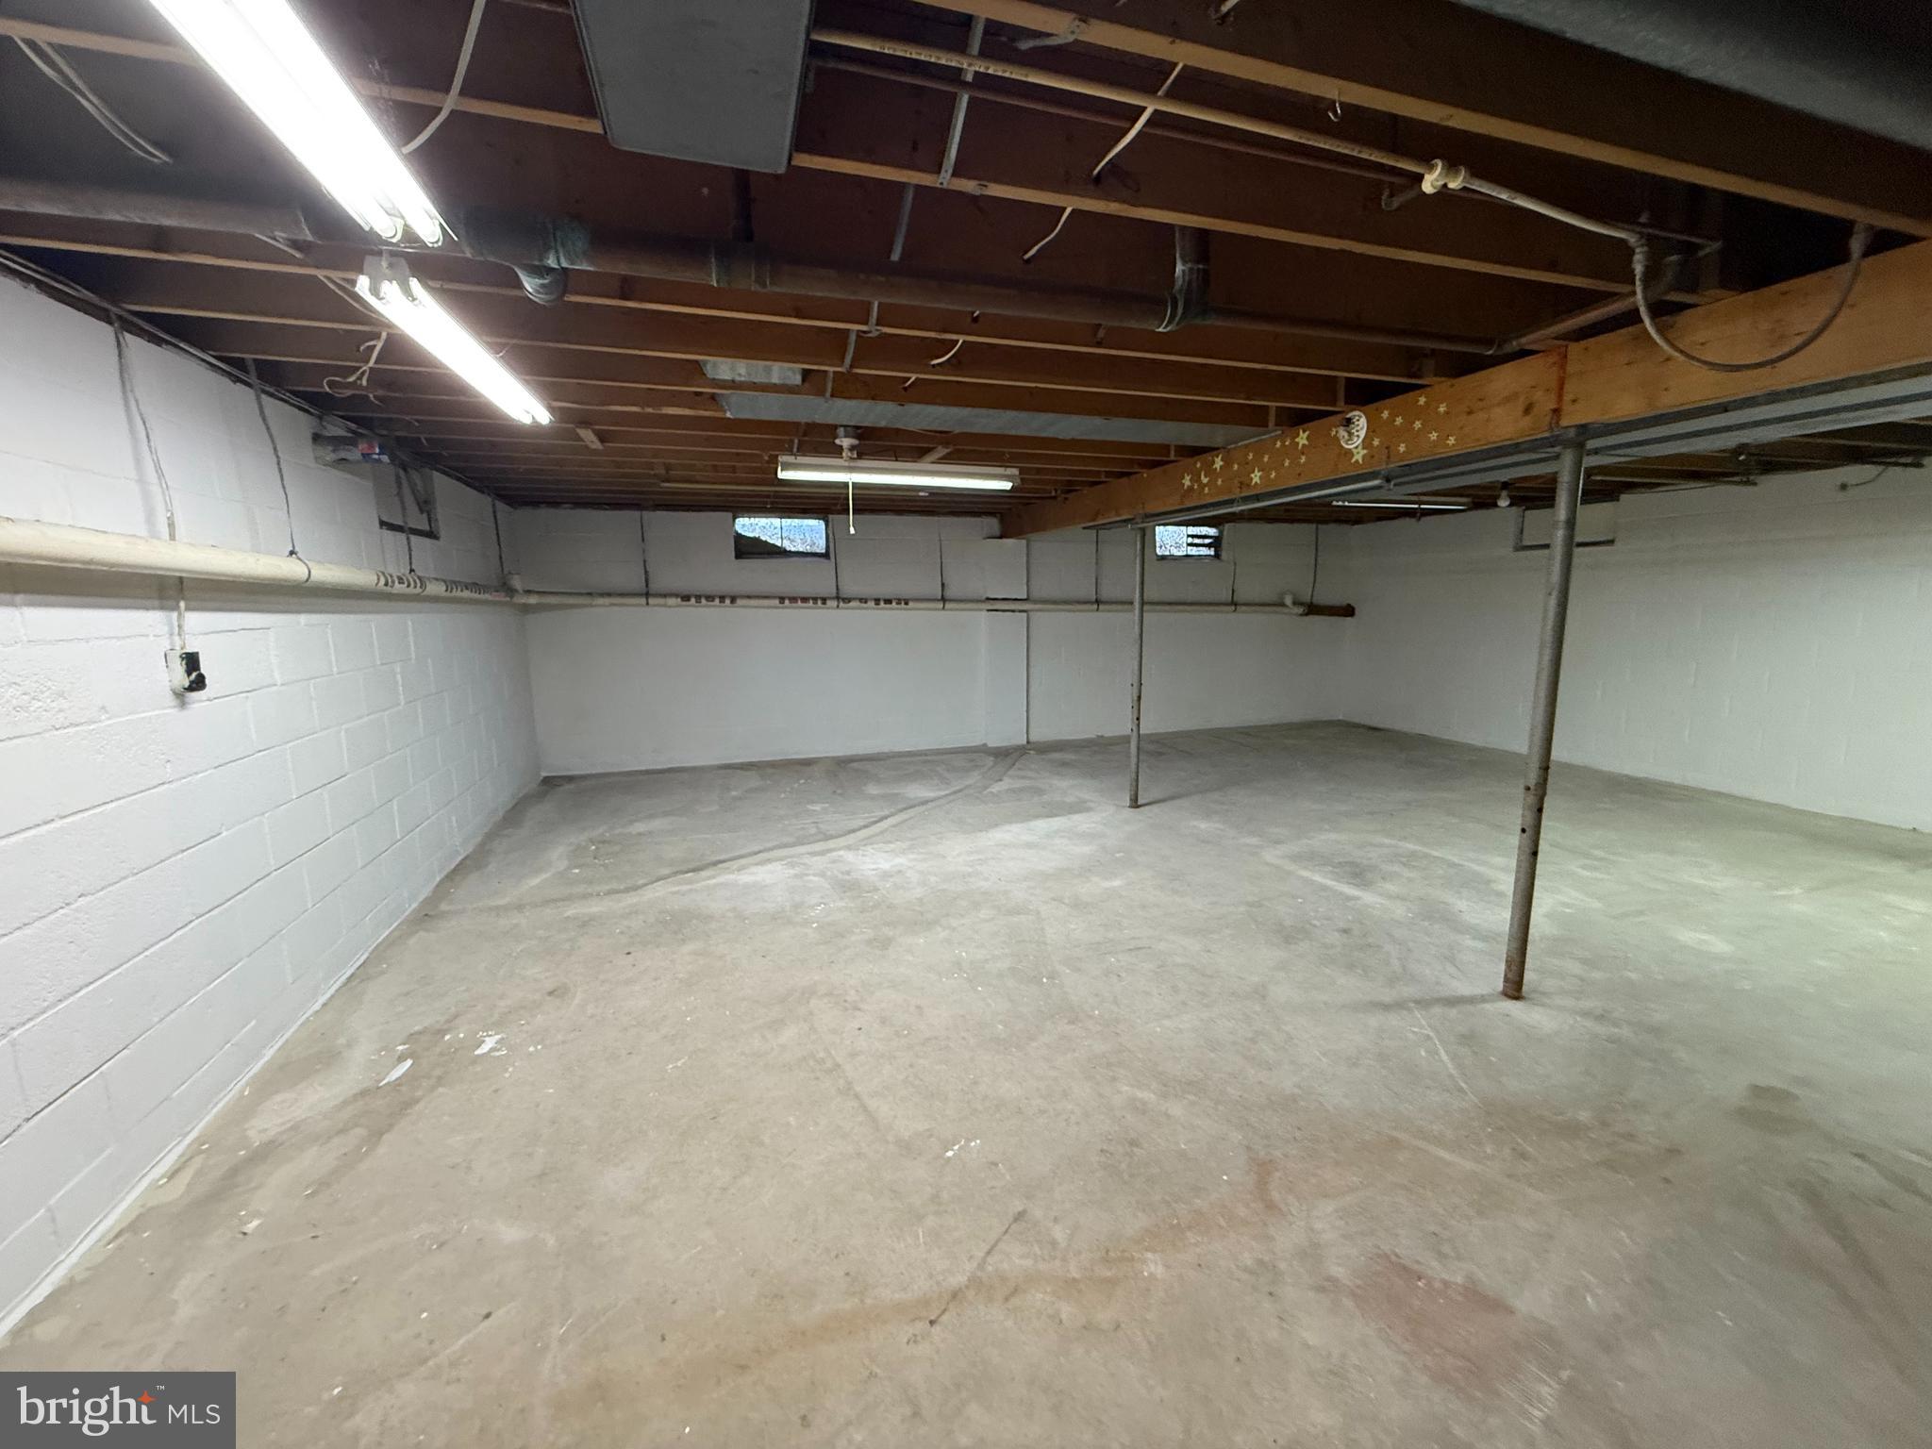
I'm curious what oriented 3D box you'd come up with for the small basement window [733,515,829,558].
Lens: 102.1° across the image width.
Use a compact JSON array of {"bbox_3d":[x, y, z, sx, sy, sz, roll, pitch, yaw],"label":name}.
[{"bbox_3d":[-1.555,-1.581,6.612,0.790,0.375,0.100,-3,9,-16],"label":"small basement window"}]

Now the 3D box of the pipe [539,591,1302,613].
[{"bbox_3d":[0.053,-1.075,7.038,7.253,0.130,0.120,-2,9,-16],"label":"pipe"}]

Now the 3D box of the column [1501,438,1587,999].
[{"bbox_3d":[2.007,0.025,2.714,0.068,1.958,0.068,-3,9,-16],"label":"column"}]

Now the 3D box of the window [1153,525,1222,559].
[{"bbox_3d":[2.178,-1.786,7.681,0.780,0.380,0.100,-3,9,-16],"label":"window"}]

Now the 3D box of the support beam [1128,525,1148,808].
[{"bbox_3d":[1.136,-0.369,5.158,0.068,1.879,0.068,-3,9,-16],"label":"support beam"}]

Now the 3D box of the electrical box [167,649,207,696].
[{"bbox_3d":[-2.205,-0.154,2.218,0.052,0.116,0.068,-3,9,-16],"label":"electrical box"}]

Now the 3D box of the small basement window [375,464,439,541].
[{"bbox_3d":[-2.836,-1.137,3.926,0.080,0.380,0.800,-3,9,-16],"label":"small basement window"}]

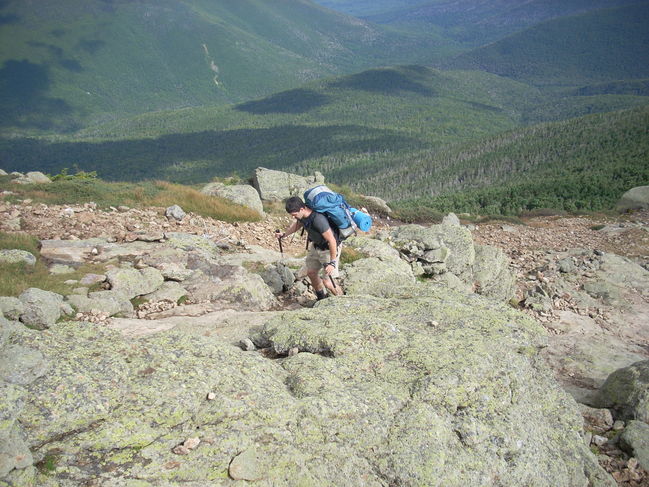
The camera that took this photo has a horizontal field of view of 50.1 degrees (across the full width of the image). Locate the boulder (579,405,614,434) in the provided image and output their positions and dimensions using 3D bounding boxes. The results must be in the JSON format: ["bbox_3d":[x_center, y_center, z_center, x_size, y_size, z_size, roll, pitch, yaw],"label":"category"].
[{"bbox_3d":[1.873,1.217,4.800,0.236,0.178,0.189,0,22,0],"label":"boulder"}]

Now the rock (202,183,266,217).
[{"bbox_3d":[-1.744,-0.822,13.200,1.198,0.607,0.839,0,22,0],"label":"rock"}]

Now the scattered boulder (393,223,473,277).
[{"bbox_3d":[1.300,0.080,8.400,0.992,0.601,0.744,0,22,0],"label":"scattered boulder"}]

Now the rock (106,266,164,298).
[{"bbox_3d":[-2.257,0.464,8.300,0.657,0.304,0.493,0,22,0],"label":"rock"}]

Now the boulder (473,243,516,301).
[{"bbox_3d":[1.932,0.331,7.900,0.465,0.642,0.395,0,22,0],"label":"boulder"}]

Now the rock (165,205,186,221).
[{"bbox_3d":[-2.641,-0.550,12.300,0.373,0.260,0.299,0,22,0],"label":"rock"}]

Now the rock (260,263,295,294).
[{"bbox_3d":[-0.575,0.428,8.500,0.413,0.366,0.351,0,22,0],"label":"rock"}]

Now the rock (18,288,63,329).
[{"bbox_3d":[-2.903,0.664,7.100,0.390,0.384,0.351,0,22,0],"label":"rock"}]

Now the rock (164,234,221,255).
[{"bbox_3d":[-1.937,-0.002,10.200,0.804,0.233,0.523,0,22,0],"label":"rock"}]

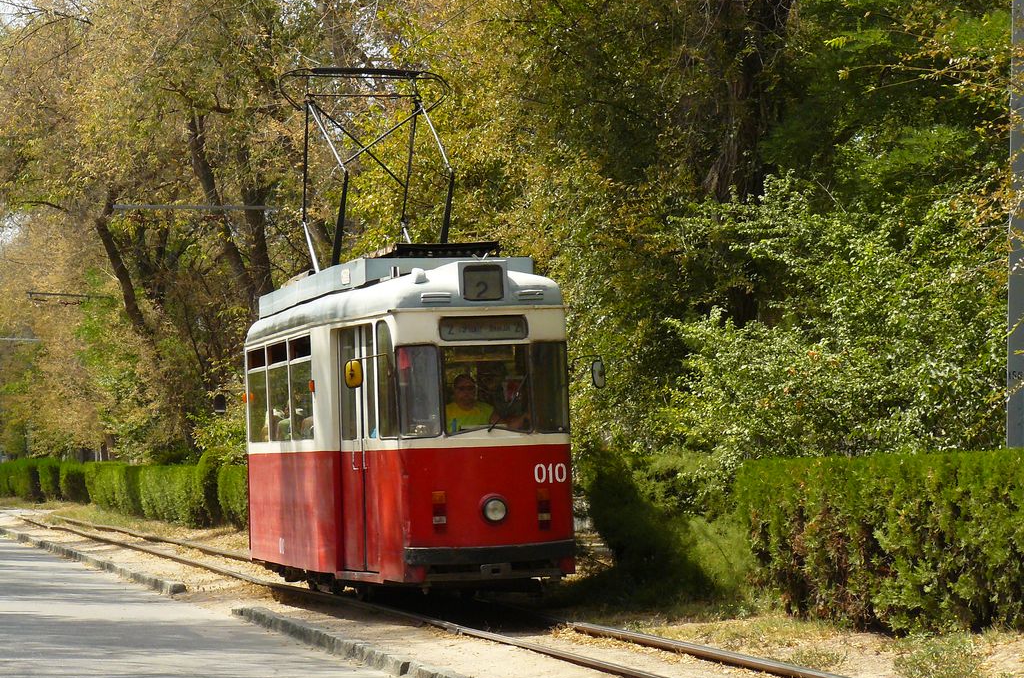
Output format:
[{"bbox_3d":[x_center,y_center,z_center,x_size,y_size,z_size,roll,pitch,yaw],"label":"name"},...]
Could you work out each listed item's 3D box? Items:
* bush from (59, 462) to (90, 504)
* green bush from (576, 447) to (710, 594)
[{"bbox_3d":[-14.647,4.804,103.000,1.000,1.400,1.500,-1,-2,-12],"label":"bush"},{"bbox_3d":[1.355,1.870,31.700,1.350,1.500,1.300,-1,-2,-12],"label":"green bush"}]

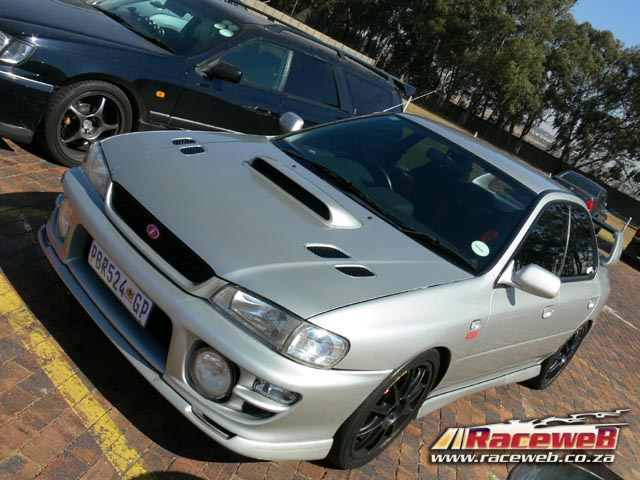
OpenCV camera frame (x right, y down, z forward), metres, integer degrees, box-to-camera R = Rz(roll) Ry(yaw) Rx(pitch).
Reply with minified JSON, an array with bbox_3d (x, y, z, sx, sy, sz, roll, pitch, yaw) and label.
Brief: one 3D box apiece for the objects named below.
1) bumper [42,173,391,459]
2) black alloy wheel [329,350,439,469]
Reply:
[{"bbox_3d":[-0.581,0.213,2.677,1.690,0.425,0.700,37,18,33],"label":"bumper"},{"bbox_3d":[0.212,0.650,2.744,0.618,0.618,0.210,8,24,-49],"label":"black alloy wheel"}]

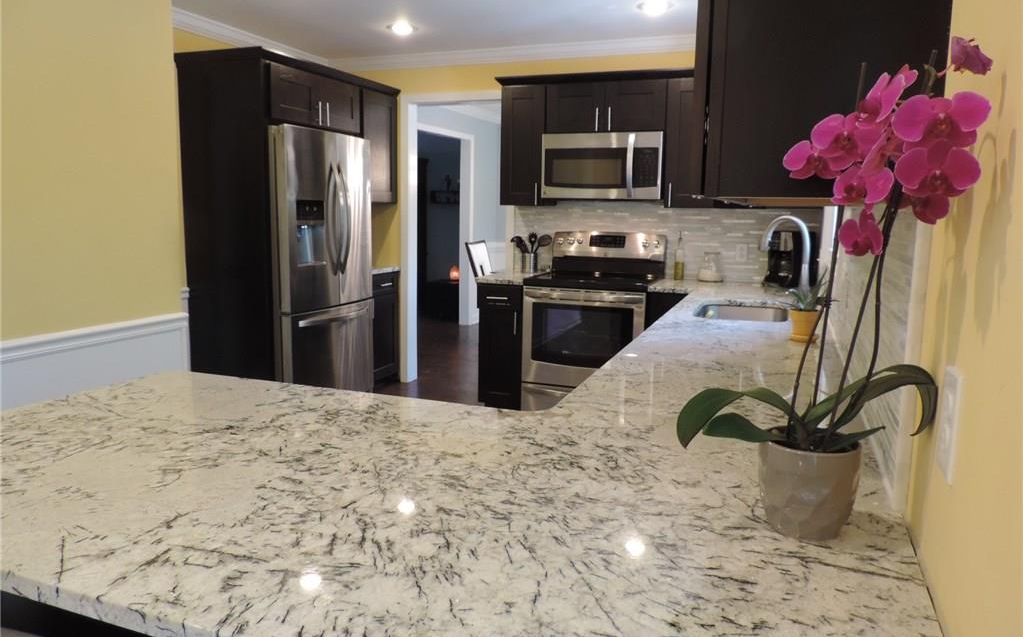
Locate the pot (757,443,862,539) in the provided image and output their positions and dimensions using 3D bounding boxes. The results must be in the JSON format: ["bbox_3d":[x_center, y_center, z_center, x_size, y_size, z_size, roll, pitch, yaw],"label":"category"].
[{"bbox_3d":[0.427,0.240,1.027,0.145,0.135,0.145,4,9,21],"label":"pot"}]

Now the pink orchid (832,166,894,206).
[{"bbox_3d":[0.427,-0.161,0.860,0.068,0.052,0.055,10,12,44],"label":"pink orchid"}]

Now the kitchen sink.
[{"bbox_3d":[1.083,0.074,3.308,0.420,0.200,0.740,4,9,21],"label":"kitchen sink"}]

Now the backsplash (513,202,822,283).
[{"bbox_3d":[0.955,-0.500,4.678,2.011,0.466,0.012,5,10,21],"label":"backsplash"}]

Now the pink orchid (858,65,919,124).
[{"bbox_3d":[0.419,-0.248,0.790,0.045,0.065,0.075,-2,9,-15],"label":"pink orchid"}]

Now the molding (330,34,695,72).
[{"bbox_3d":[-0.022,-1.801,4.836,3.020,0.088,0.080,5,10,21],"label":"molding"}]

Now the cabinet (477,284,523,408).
[{"bbox_3d":[0.043,0.180,4.793,0.302,0.876,0.655,5,10,21],"label":"cabinet"}]

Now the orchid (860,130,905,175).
[{"bbox_3d":[0.450,-0.201,0.860,0.055,0.057,0.050,-5,11,-35],"label":"orchid"}]

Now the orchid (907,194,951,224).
[{"bbox_3d":[0.458,-0.129,0.780,0.065,0.055,0.040,8,11,39],"label":"orchid"}]

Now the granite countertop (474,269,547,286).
[{"bbox_3d":[0.047,-0.269,4.719,0.307,0.035,0.665,5,10,21],"label":"granite countertop"}]

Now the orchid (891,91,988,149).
[{"bbox_3d":[0.426,-0.197,0.705,0.094,0.060,0.045,5,10,28],"label":"orchid"}]

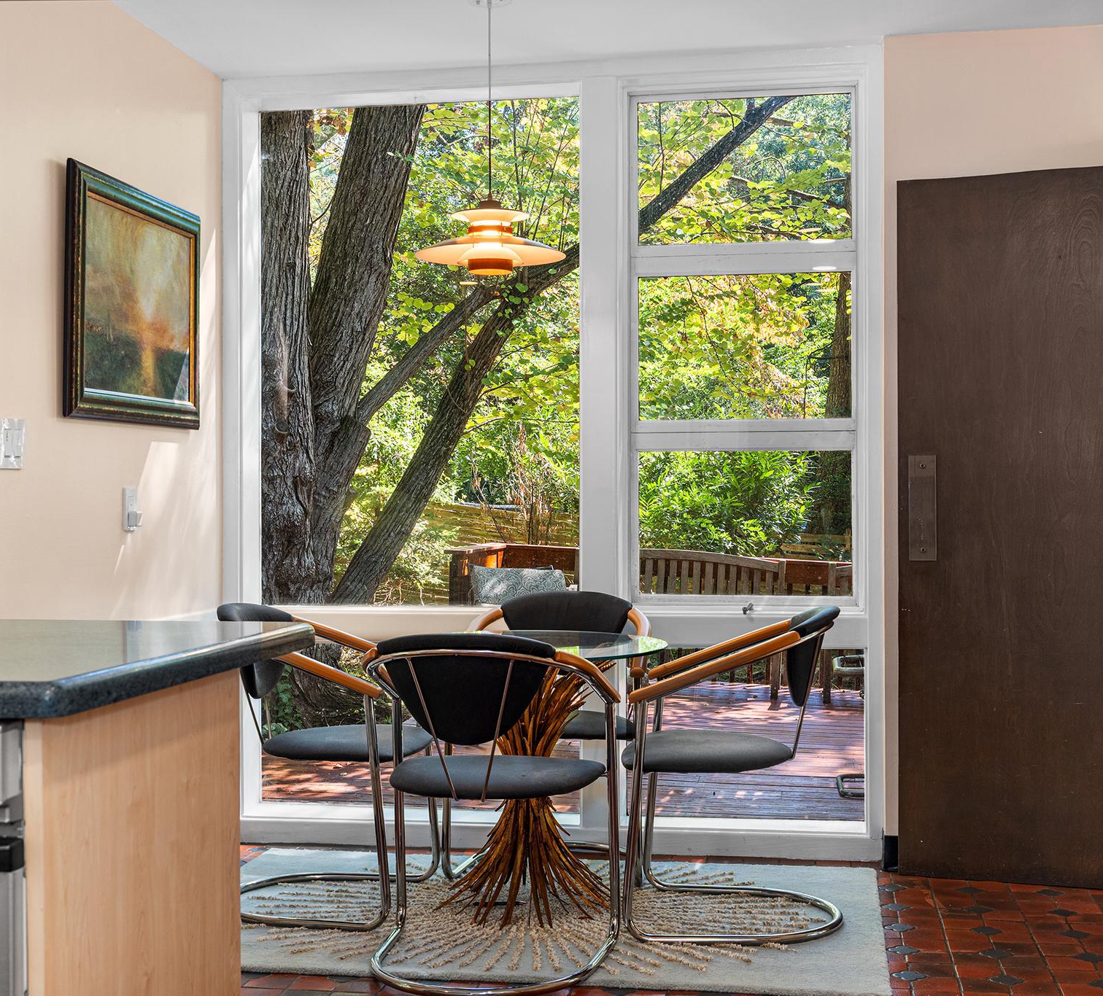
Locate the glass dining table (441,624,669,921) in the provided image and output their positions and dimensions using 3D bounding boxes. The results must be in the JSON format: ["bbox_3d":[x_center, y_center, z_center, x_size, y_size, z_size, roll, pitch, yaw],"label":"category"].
[{"bbox_3d":[-0.070,0.733,4.196,0.820,0.697,0.820,0,0,10],"label":"glass dining table"}]

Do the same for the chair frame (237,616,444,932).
[{"bbox_3d":[-0.602,0.680,4.214,0.580,0.800,0.575,0,0,10],"label":"chair frame"}]

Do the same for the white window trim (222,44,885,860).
[{"bbox_3d":[-0.018,-0.128,4.946,2.074,2.438,0.140,0,0,10],"label":"white window trim"}]

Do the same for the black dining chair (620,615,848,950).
[{"bbox_3d":[0.466,0.678,4.057,0.575,0.803,0.575,0,0,7],"label":"black dining chair"}]

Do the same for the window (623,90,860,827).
[{"bbox_3d":[0.585,-0.133,4.851,0.711,2.246,0.080,0,0,10],"label":"window"}]

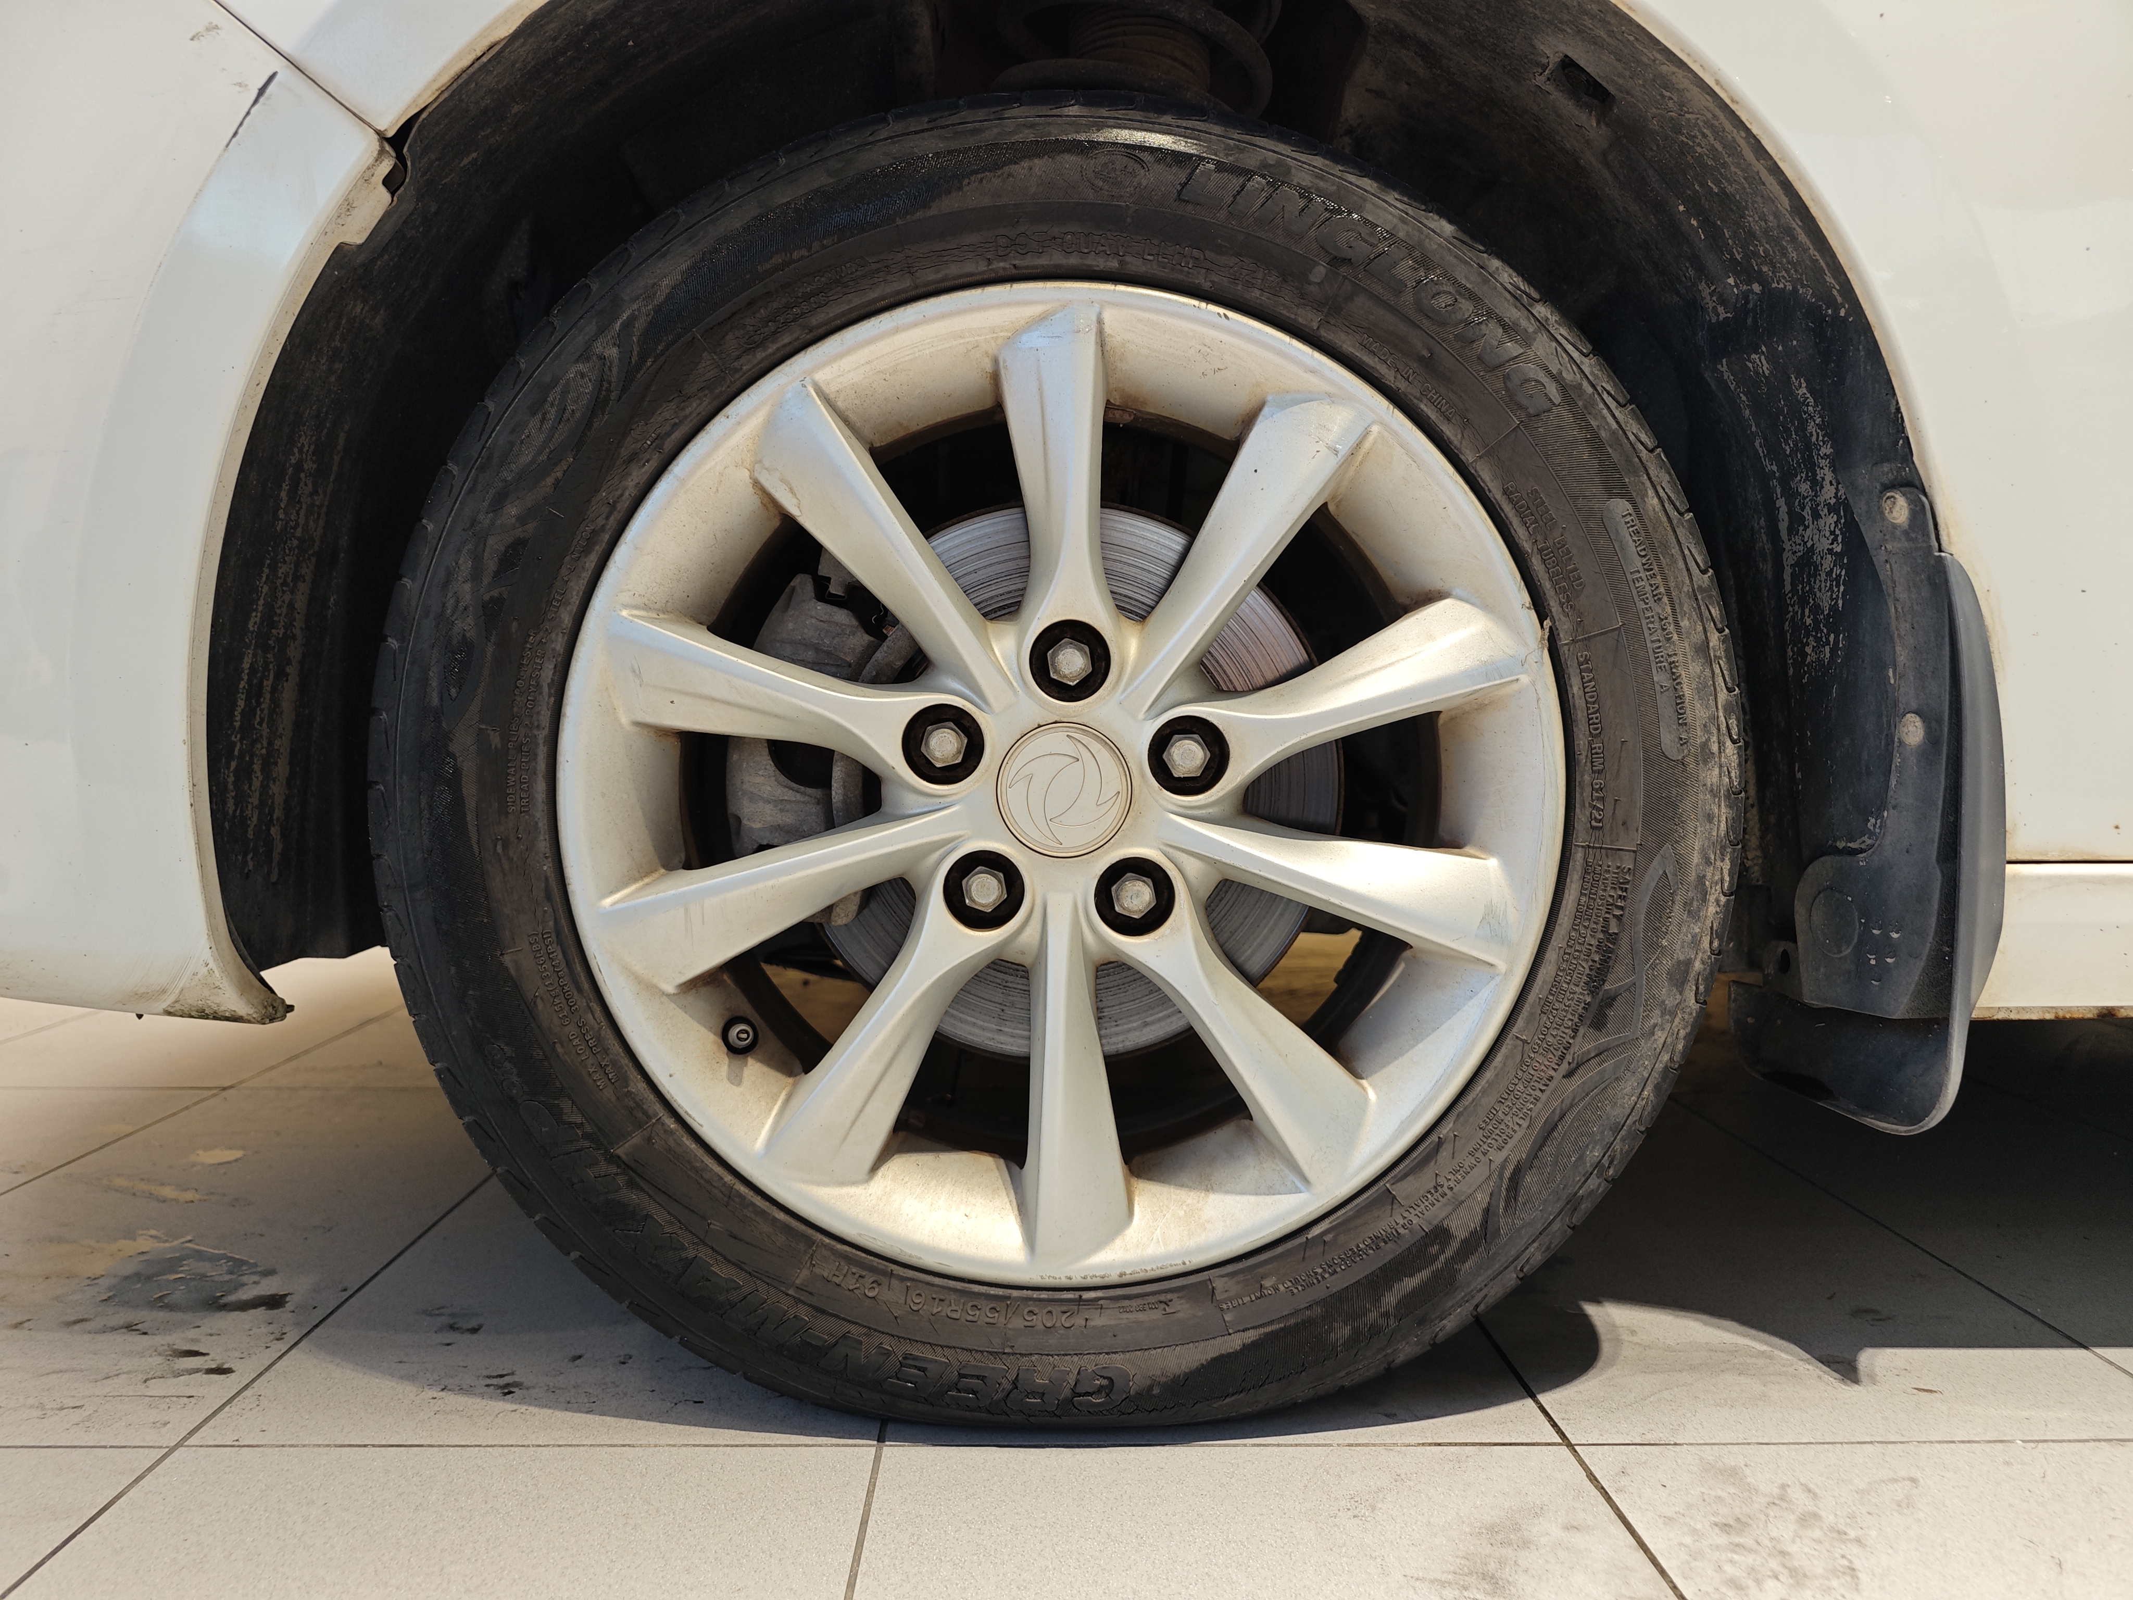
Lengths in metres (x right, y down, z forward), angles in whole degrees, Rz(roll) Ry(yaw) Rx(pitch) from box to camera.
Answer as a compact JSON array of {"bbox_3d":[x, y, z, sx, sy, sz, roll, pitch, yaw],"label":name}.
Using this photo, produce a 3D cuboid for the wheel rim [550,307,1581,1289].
[{"bbox_3d":[-0.002,-0.009,0.714,0.443,0.443,0.183,0,3,-2],"label":"wheel rim"}]

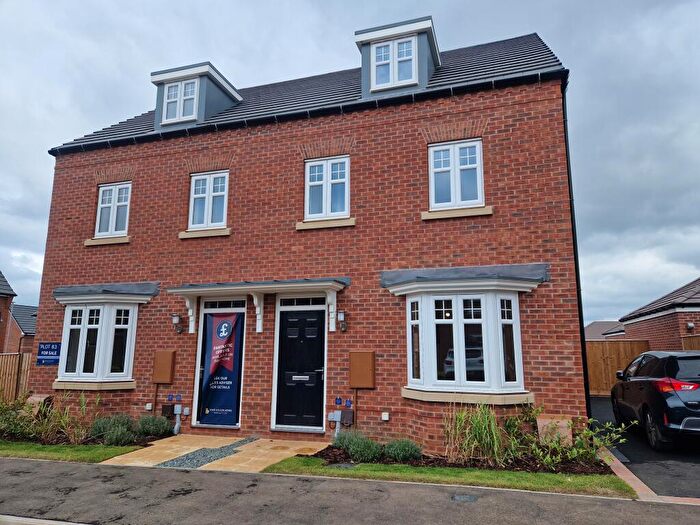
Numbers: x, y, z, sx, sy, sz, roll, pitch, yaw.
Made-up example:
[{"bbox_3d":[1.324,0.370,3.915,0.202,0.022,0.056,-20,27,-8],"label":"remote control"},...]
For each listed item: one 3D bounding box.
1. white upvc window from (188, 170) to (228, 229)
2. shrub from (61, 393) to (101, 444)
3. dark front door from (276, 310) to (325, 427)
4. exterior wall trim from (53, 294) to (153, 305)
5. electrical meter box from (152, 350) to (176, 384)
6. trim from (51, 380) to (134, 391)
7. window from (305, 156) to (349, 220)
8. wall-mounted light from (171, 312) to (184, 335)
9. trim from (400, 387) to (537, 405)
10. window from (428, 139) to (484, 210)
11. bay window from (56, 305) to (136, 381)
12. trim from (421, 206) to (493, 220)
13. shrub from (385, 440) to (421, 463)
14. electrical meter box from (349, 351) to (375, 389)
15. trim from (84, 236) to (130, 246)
[{"bbox_3d":[-2.827,-1.233,9.365,0.884,1.177,0.080,-3,-10,17],"label":"white upvc window"},{"bbox_3d":[-4.427,2.571,7.717,0.600,0.820,0.570,-3,-10,17],"label":"shrub"},{"bbox_3d":[-0.859,1.861,8.245,0.881,1.988,0.060,-3,-10,17],"label":"dark front door"},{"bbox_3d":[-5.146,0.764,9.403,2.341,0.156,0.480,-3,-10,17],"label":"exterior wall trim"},{"bbox_3d":[-3.528,1.992,8.828,0.420,0.590,0.090,-3,-10,17],"label":"electrical meter box"},{"bbox_3d":[-5.147,2.394,9.085,1.995,0.140,0.420,-3,-10,17],"label":"trim"},{"bbox_3d":[-0.411,-1.359,8.637,0.886,1.182,0.080,-3,-10,17],"label":"window"},{"bbox_3d":[-3.240,1.137,8.719,0.180,0.400,0.230,-3,-10,17],"label":"wall-mounted light"},{"bbox_3d":[1.761,2.048,7.097,1.988,0.153,0.410,-3,-10,17],"label":"trim"},{"bbox_3d":[1.792,-1.449,7.827,0.890,1.180,0.100,-3,-10,17],"label":"window"},{"bbox_3d":[-5.078,1.562,9.140,1.780,1.455,0.440,-3,-10,17],"label":"bay window"},{"bbox_3d":[1.779,-0.798,7.736,1.149,0.136,0.130,-3,-10,17],"label":"trim"},{"bbox_3d":[0.789,2.731,6.870,0.550,0.300,0.520,-3,-10,17],"label":"shrub"},{"bbox_3d":[0.208,1.792,7.740,0.399,0.578,0.150,-3,-10,17],"label":"electrical meter box"},{"bbox_3d":[-5.101,-0.430,9.859,1.178,0.127,0.120,-3,-10,17],"label":"trim"}]

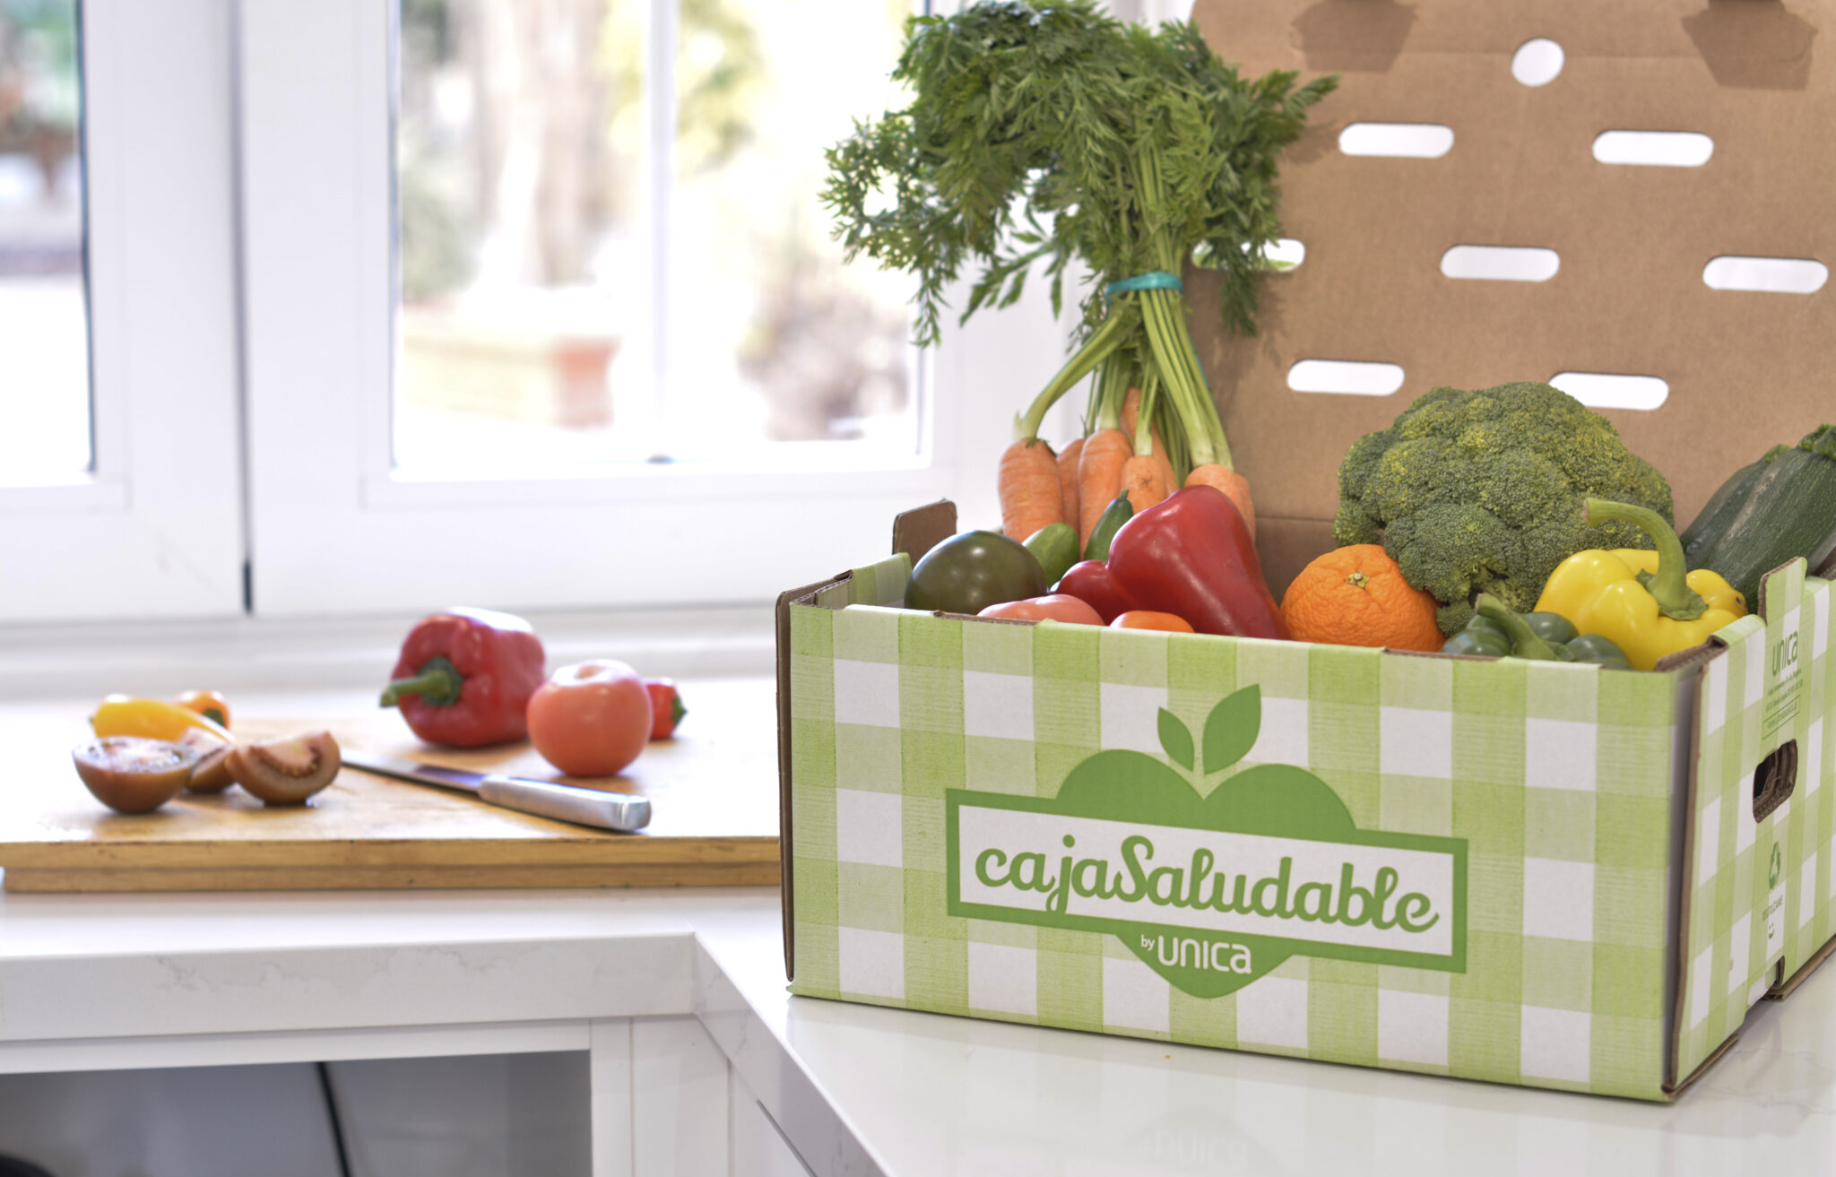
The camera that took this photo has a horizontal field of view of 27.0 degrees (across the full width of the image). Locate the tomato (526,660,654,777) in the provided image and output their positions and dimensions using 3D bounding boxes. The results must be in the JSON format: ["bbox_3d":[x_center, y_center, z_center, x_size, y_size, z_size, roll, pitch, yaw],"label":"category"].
[{"bbox_3d":[-0.179,0.071,2.083,0.069,0.063,0.069,-1,12,0],"label":"tomato"}]

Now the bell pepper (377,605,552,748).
[{"bbox_3d":[-0.255,0.052,2.144,0.083,0.079,0.098,6,15,29],"label":"bell pepper"}]

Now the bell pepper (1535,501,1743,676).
[{"bbox_3d":[0.313,0.013,1.660,0.090,0.105,0.088,6,26,-1],"label":"bell pepper"}]

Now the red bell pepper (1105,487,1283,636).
[{"bbox_3d":[0.130,-0.004,1.750,0.080,0.105,0.078,-26,17,5],"label":"red bell pepper"}]

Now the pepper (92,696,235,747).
[{"bbox_3d":[-0.424,0.075,2.150,0.080,0.030,0.032,-2,12,0],"label":"pepper"}]

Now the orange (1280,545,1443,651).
[{"bbox_3d":[0.199,0.016,1.715,0.074,0.070,0.074,-1,12,0],"label":"orange"}]

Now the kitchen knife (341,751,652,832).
[{"bbox_3d":[-0.242,0.098,2.069,0.262,0.018,0.028,9,15,39],"label":"kitchen knife"}]

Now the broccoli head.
[{"bbox_3d":[0.276,-0.032,1.800,0.160,0.135,0.145,-1,15,0],"label":"broccoli head"}]

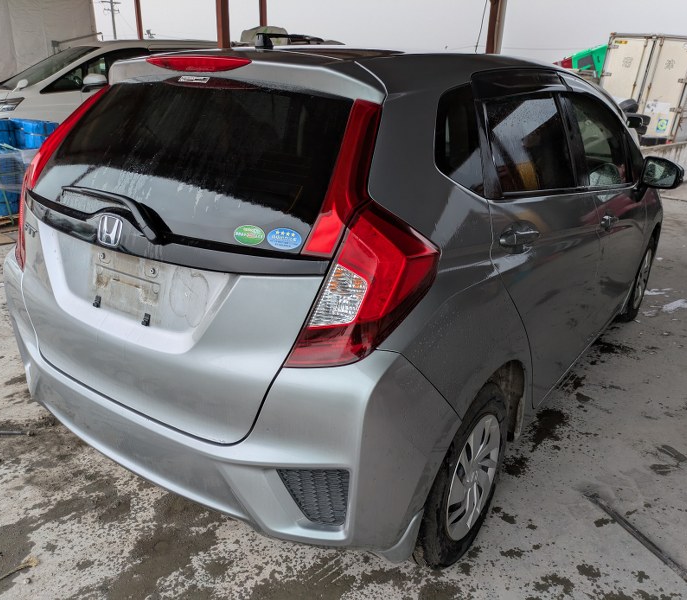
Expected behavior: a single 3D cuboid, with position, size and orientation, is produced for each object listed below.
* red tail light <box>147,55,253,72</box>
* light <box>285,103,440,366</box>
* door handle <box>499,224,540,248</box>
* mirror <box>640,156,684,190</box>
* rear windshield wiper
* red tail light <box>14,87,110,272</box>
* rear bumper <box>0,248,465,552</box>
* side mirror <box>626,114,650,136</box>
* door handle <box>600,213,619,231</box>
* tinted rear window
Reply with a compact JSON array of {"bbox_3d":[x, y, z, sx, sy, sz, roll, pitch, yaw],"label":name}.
[{"bbox_3d":[-0.391,-0.627,1.535,0.405,0.050,0.045,15,24,33],"label":"red tail light"},{"bbox_3d":[0.056,-0.141,1.232,0.300,0.555,0.380,15,24,33],"label":"light"},{"bbox_3d":[0.460,-0.163,1.502,0.050,0.055,0.205,15,24,33],"label":"door handle"},{"bbox_3d":[1.539,-0.614,2.780,0.210,0.160,0.130,15,24,33],"label":"mirror"},{"bbox_3d":[-0.616,-0.231,1.502,0.440,0.110,0.075,15,24,33],"label":"rear windshield wiper"},{"bbox_3d":[-0.971,-0.425,1.924,0.300,0.555,0.380,15,24,33],"label":"red tail light"},{"bbox_3d":[-0.491,0.223,1.736,1.670,0.620,0.370,15,24,33],"label":"rear bumper"},{"bbox_3d":[3.225,-1.915,6.300,0.220,0.220,0.140,15,24,33],"label":"side mirror"},{"bbox_3d":[1.086,-0.315,2.341,0.050,0.050,0.190,15,24,33],"label":"door handle"},{"bbox_3d":[-0.447,-0.399,1.547,1.120,0.440,0.090,15,-13,33],"label":"tinted rear window"}]

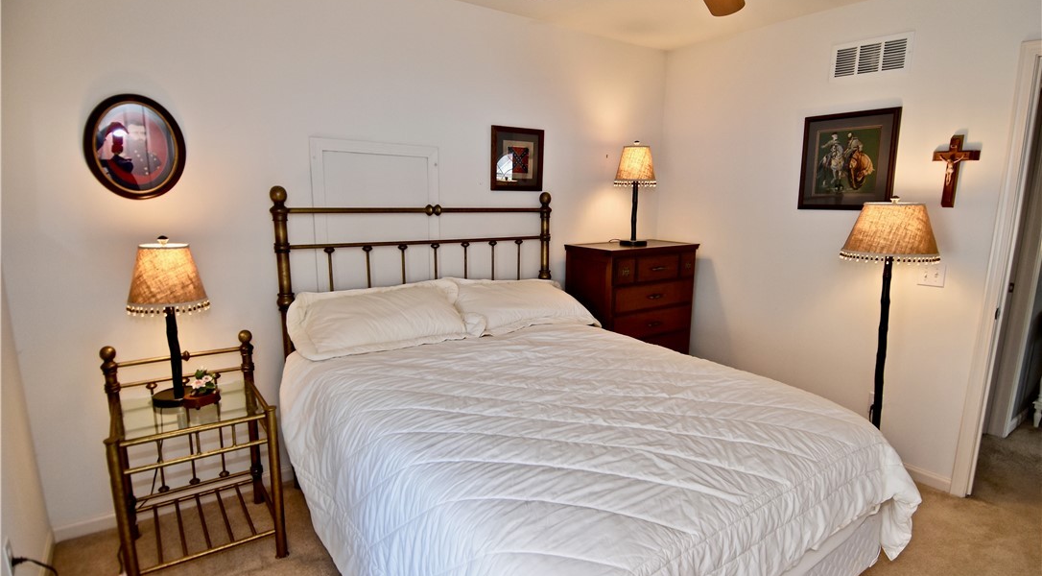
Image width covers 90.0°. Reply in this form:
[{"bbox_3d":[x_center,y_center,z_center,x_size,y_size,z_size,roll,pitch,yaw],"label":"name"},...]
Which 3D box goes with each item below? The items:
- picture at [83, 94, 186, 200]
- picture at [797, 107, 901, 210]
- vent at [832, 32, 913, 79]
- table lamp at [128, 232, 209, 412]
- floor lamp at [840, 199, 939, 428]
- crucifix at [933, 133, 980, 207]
[{"bbox_3d":[-1.517,-0.552,2.061,0.323,0.405,0.030,-7,12,-35],"label":"picture"},{"bbox_3d":[1.800,-0.692,2.874,0.025,0.527,0.469,-8,13,-39],"label":"picture"},{"bbox_3d":[1.837,-1.207,2.745,0.015,0.212,0.391,-8,13,-39],"label":"vent"},{"bbox_3d":[-1.318,0.128,1.959,0.270,0.635,0.270,-7,12,-35],"label":"table lamp"},{"bbox_3d":[1.813,0.291,2.649,0.405,1.481,0.405,-8,13,-39],"label":"floor lamp"},{"bbox_3d":[2.098,-0.561,2.523,0.030,0.338,0.160,-8,13,-39],"label":"crucifix"}]

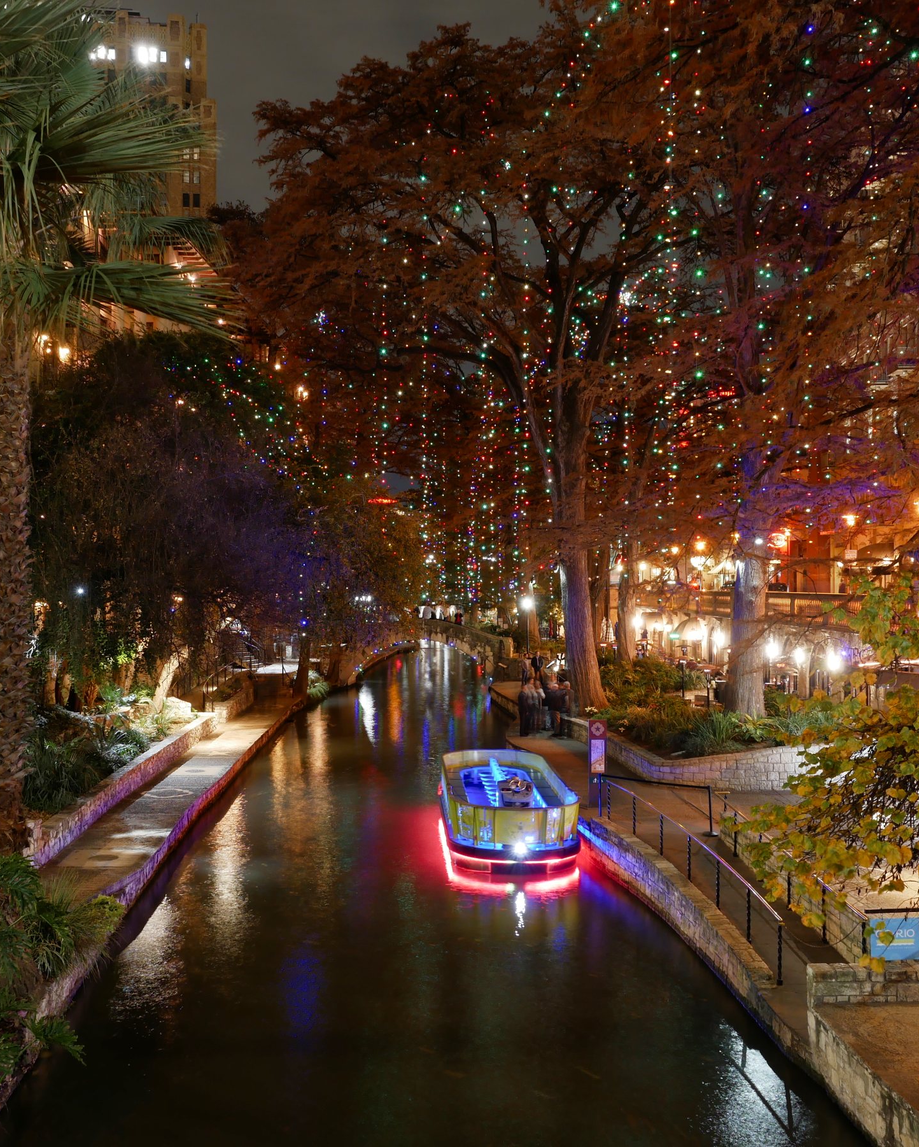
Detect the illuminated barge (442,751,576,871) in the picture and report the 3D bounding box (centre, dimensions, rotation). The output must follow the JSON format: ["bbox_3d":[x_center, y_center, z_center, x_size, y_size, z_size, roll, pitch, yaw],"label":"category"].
[{"bbox_3d":[0.960,5.200,28.100,2.700,1.350,8.300,0,0,-3],"label":"illuminated barge"}]

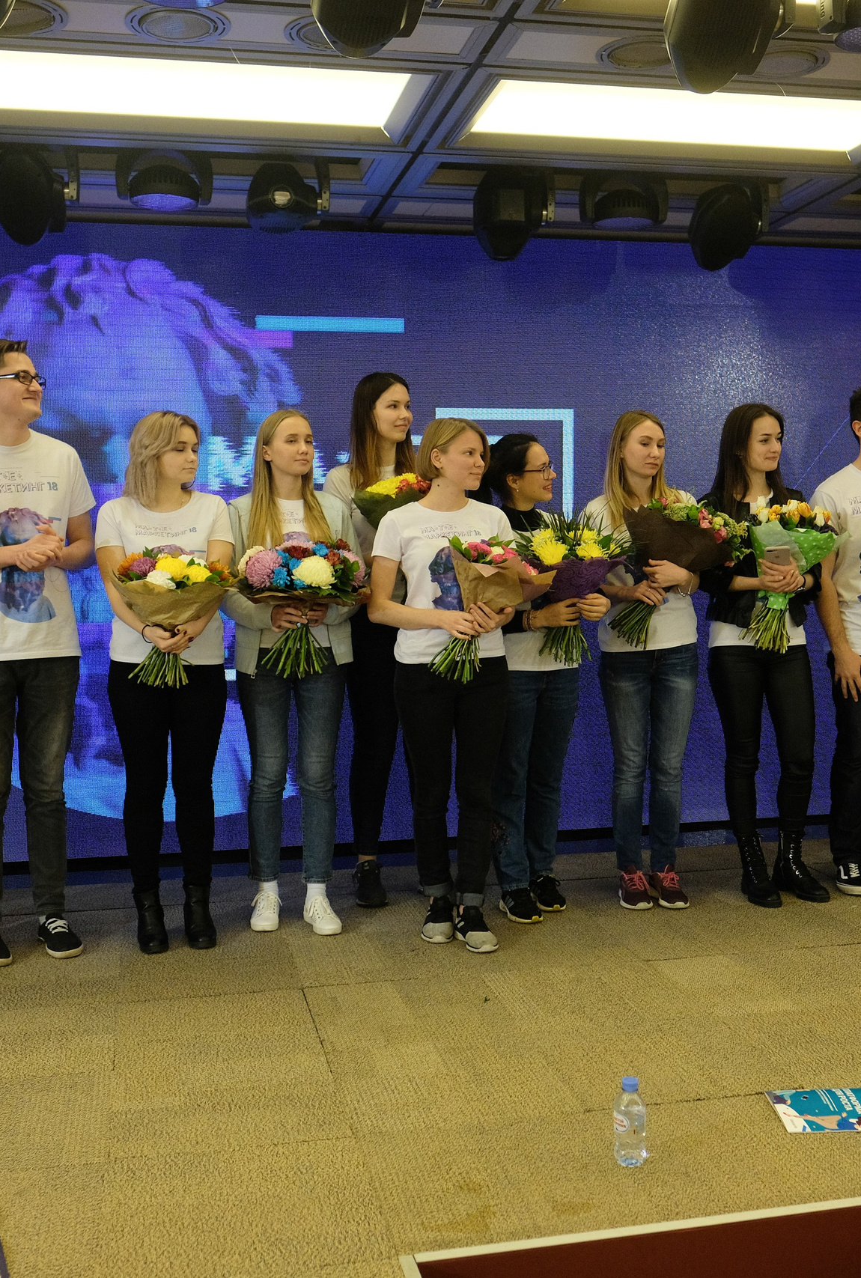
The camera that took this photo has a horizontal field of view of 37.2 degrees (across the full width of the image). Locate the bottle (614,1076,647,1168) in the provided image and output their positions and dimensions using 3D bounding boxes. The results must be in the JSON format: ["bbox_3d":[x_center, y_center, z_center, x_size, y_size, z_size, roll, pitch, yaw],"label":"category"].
[{"bbox_3d":[0.392,0.942,2.506,0.062,0.169,0.062,0,3,10],"label":"bottle"}]

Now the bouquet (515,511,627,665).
[{"bbox_3d":[0.454,-0.160,4.140,0.350,0.460,0.280,-1,15,-25],"label":"bouquet"}]

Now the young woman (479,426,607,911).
[{"bbox_3d":[0.363,0.122,4.293,0.430,1.600,0.380,-3,4,-30],"label":"young woman"}]

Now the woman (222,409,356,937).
[{"bbox_3d":[-0.466,0.098,4.124,0.430,1.656,0.380,-2,3,-12],"label":"woman"}]

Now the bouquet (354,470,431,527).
[{"bbox_3d":[-0.089,-0.368,4.330,0.360,0.420,0.300,4,12,-11],"label":"bouquet"}]

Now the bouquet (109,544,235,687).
[{"bbox_3d":[-0.760,-0.068,3.760,0.370,0.400,0.330,-2,4,-14],"label":"bouquet"}]

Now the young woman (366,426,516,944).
[{"bbox_3d":[0.052,0.134,4.000,0.450,1.620,0.360,-2,3,-16],"label":"young woman"}]

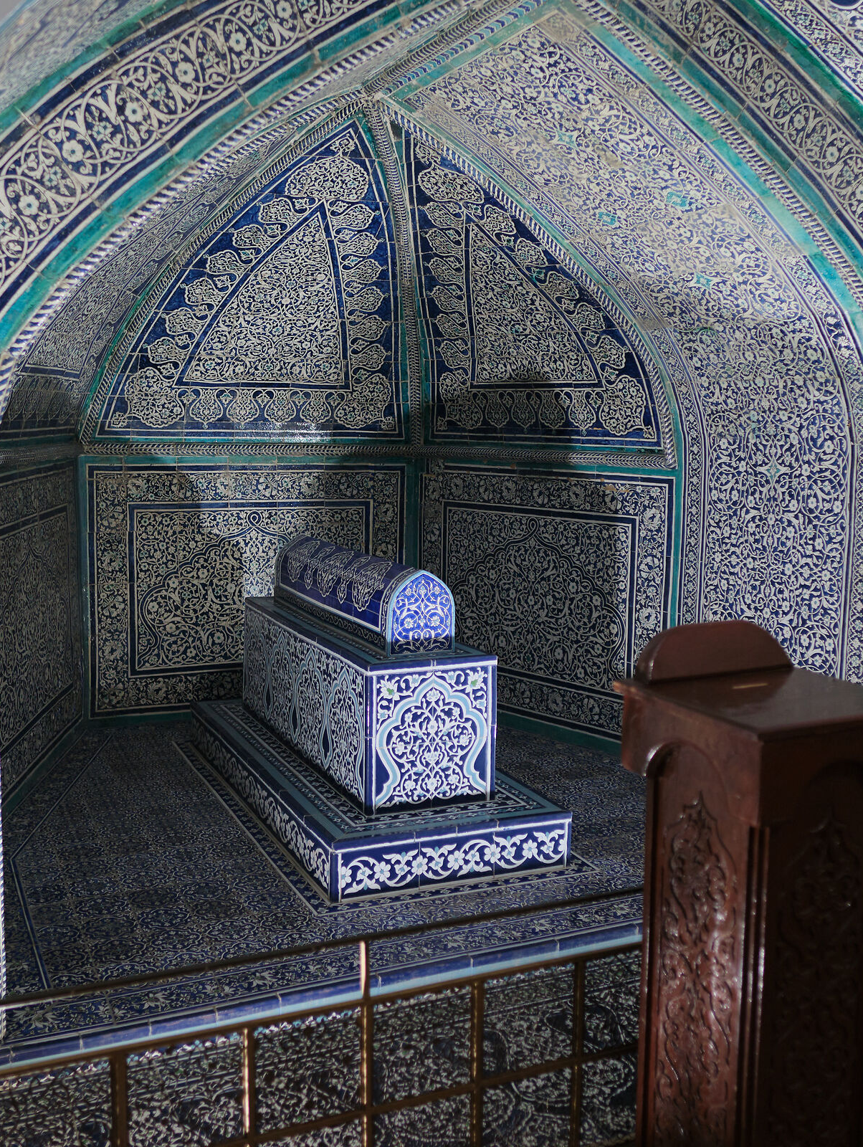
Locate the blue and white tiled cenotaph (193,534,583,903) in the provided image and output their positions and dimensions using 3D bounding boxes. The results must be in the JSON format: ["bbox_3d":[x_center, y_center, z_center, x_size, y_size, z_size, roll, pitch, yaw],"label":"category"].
[{"bbox_3d":[-0.312,0.403,4.606,0.860,0.991,2.000,-2,8,-24],"label":"blue and white tiled cenotaph"}]

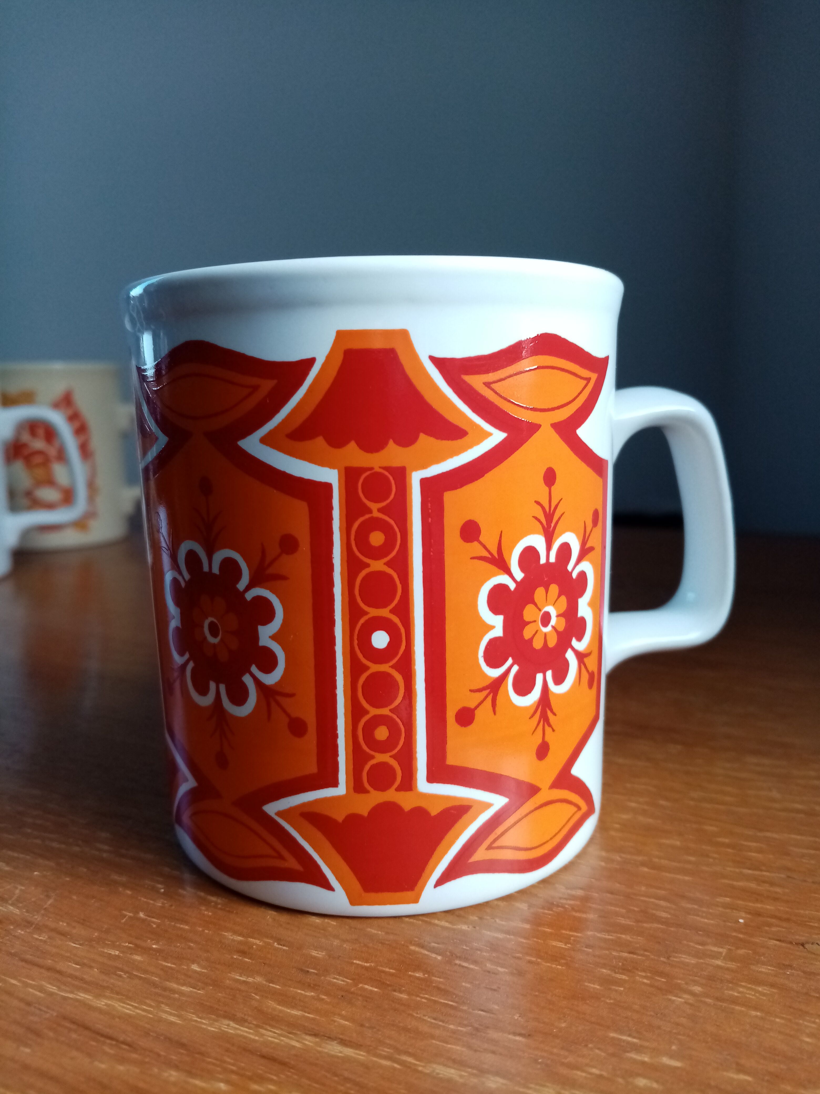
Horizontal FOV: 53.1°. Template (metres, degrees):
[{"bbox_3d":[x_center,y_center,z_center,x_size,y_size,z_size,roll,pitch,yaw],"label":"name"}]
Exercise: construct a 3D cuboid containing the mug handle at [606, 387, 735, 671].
[{"bbox_3d":[0.046,-0.003,0.149,0.025,0.052,0.015,-2,11,-4],"label":"mug handle"}]

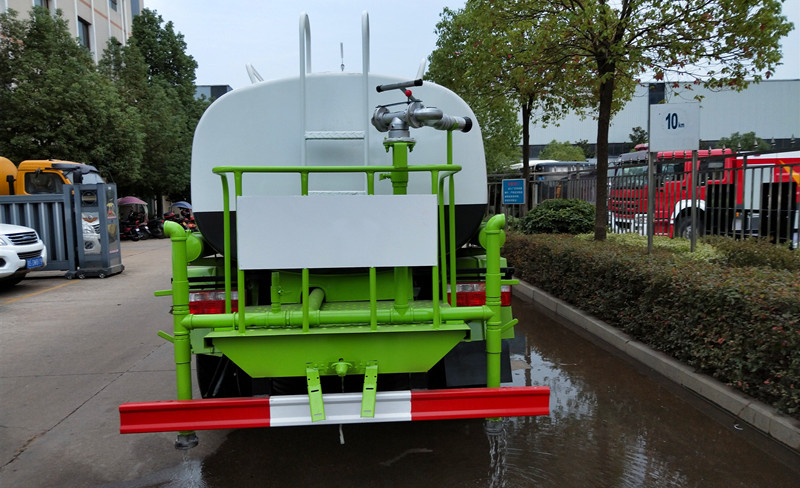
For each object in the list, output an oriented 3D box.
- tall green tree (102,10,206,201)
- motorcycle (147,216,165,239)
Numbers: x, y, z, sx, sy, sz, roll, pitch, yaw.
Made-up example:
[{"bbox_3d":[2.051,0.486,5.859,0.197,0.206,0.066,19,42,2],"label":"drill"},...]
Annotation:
[{"bbox_3d":[-11.733,-5.653,27.006,4.600,9.980,4.600,-2,6,-6],"label":"tall green tree"},{"bbox_3d":[-9.571,-0.720,22.243,1.750,1.000,0.720,2,6,26],"label":"motorcycle"}]

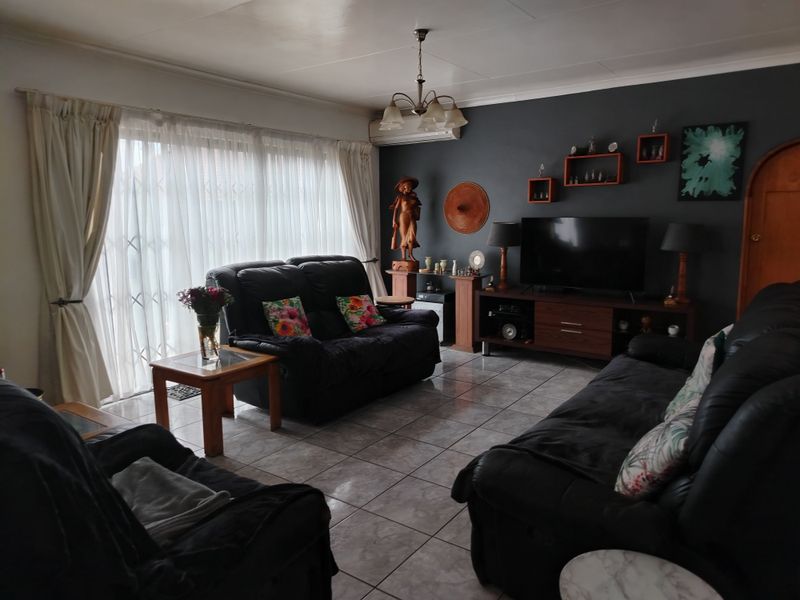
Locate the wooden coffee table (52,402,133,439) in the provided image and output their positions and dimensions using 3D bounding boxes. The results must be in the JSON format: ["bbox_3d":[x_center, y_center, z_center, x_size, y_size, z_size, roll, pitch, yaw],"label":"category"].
[{"bbox_3d":[-1.577,0.809,2.445,0.555,0.490,0.555,6,11,35],"label":"wooden coffee table"}]

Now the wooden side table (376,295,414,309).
[{"bbox_3d":[-0.032,0.250,5.640,0.380,0.510,0.380,6,11,35],"label":"wooden side table"}]

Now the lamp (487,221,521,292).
[{"bbox_3d":[1.036,-0.440,5.491,0.339,0.641,0.339,6,11,35],"label":"lamp"}]

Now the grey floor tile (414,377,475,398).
[{"bbox_3d":[0.367,0.698,4.441,0.399,0.010,0.399,6,11,35],"label":"grey floor tile"}]

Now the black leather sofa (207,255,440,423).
[{"bbox_3d":[-0.516,0.175,4.594,1.085,1.040,1.648,6,11,35],"label":"black leather sofa"}]

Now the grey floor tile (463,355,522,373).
[{"bbox_3d":[0.835,0.595,5.100,0.400,0.010,0.400,6,11,35],"label":"grey floor tile"}]

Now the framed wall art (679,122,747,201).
[{"bbox_3d":[2.529,-1.107,4.496,0.450,0.603,0.030,6,11,35],"label":"framed wall art"}]

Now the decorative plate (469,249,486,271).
[{"bbox_3d":[0.803,-0.408,5.759,0.200,0.200,0.035,6,11,35],"label":"decorative plate"}]

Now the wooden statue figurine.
[{"bbox_3d":[0.062,-0.846,6.193,0.320,1.040,0.240,2,10,17],"label":"wooden statue figurine"}]

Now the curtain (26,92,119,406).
[{"bbox_3d":[-2.224,-0.298,4.004,0.160,2.195,0.636,6,11,35],"label":"curtain"}]

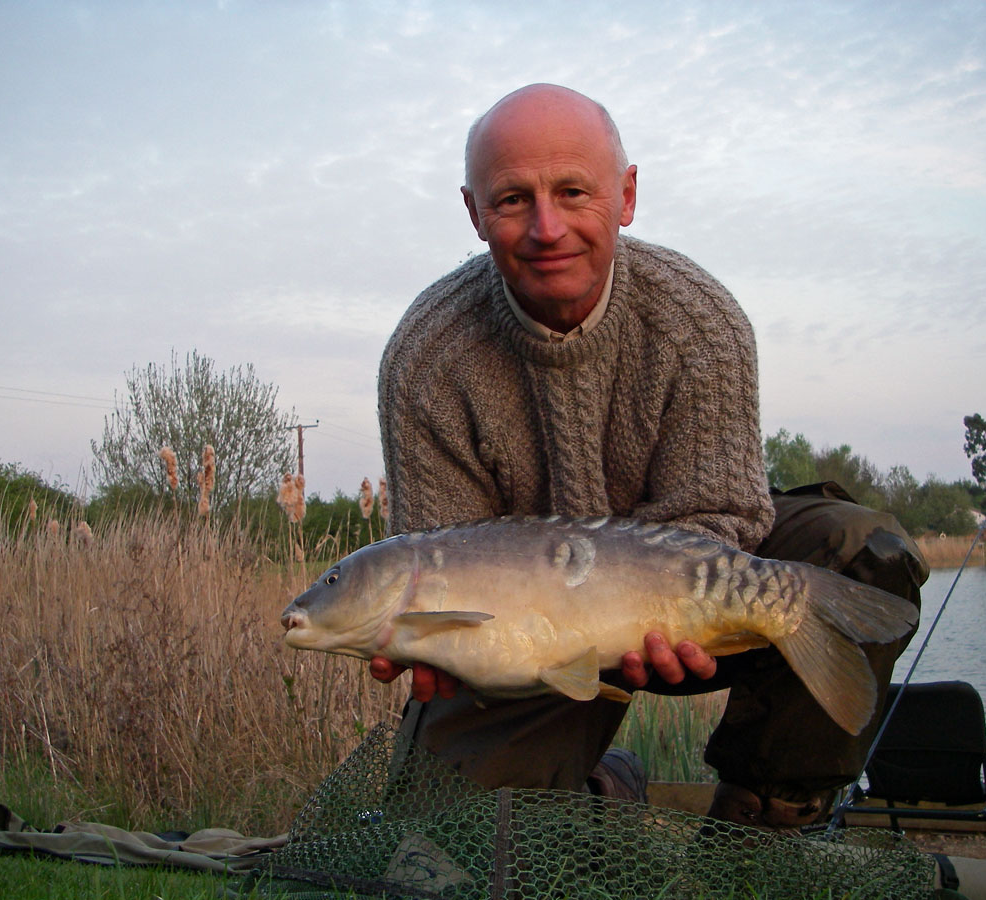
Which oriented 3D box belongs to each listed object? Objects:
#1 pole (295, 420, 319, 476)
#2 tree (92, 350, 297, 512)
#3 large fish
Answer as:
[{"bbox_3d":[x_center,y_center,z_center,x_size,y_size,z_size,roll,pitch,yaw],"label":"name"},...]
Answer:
[{"bbox_3d":[-10.100,2.600,70.000,1.900,7.900,0.300,-3,-5,22],"label":"pole"},{"bbox_3d":[-6.800,0.470,30.000,4.700,5.400,4.700,-1,-5,0],"label":"tree"},{"bbox_3d":[0.092,0.145,1.130,0.550,0.190,0.110,2,-5,0],"label":"large fish"}]

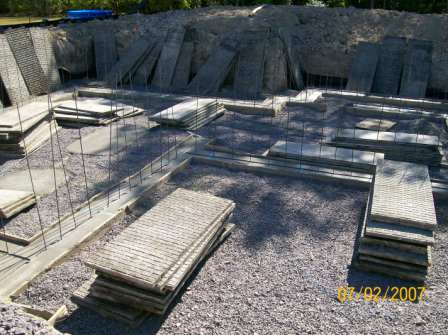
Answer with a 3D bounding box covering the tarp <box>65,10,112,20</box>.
[{"bbox_3d":[-6.778,-7.641,23.365,2.300,0.450,1.600,-6,21,-14],"label":"tarp"}]

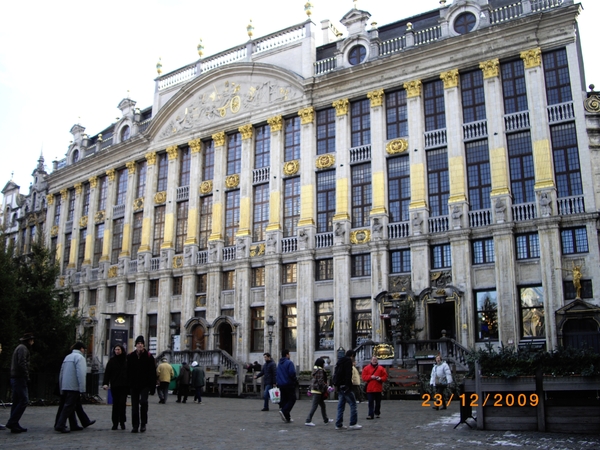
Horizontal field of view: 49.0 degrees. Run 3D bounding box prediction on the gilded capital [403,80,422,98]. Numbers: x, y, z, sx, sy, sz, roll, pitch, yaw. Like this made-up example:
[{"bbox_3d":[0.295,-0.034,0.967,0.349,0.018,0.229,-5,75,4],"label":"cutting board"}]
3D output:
[{"bbox_3d":[6.930,-8.248,40.160,1.180,1.040,0.450,-9,-17,32],"label":"gilded capital"}]

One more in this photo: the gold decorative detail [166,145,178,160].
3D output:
[{"bbox_3d":[-9.327,-5.267,48.640,1.000,0.950,0.400,-9,-17,34],"label":"gold decorative detail"}]

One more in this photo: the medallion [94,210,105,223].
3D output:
[{"bbox_3d":[-16.893,-0.718,55.700,1.220,0.960,0.240,-11,-18,41],"label":"medallion"}]

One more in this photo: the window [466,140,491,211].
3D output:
[{"bbox_3d":[10.069,-2.799,36.976,1.400,4.100,0.250,-9,-17,32],"label":"window"}]

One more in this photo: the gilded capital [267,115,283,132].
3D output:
[{"bbox_3d":[-1.675,-6.900,45.567,1.180,1.040,0.450,-9,-17,32],"label":"gilded capital"}]

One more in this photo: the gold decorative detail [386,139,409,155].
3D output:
[{"bbox_3d":[5.697,-4.566,38.500,1.270,0.870,0.240,-8,-16,33],"label":"gold decorative detail"}]

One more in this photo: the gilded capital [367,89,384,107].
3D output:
[{"bbox_3d":[4.640,-7.730,40.200,0.960,0.970,0.420,-8,-16,33],"label":"gilded capital"}]

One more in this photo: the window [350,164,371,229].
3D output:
[{"bbox_3d":[3.687,-1.720,39.238,1.367,3.903,0.200,-9,-17,33],"label":"window"}]

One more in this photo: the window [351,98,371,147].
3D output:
[{"bbox_3d":[3.742,-6.220,40.363,1.335,2.976,0.200,-9,-17,33],"label":"window"}]

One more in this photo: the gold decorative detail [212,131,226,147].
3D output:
[{"bbox_3d":[-5.690,-5.906,45.793,1.000,1.006,0.450,-9,-16,34],"label":"gold decorative detail"}]

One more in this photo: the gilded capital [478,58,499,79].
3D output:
[{"bbox_3d":[10.409,-8.517,36.100,0.960,0.960,0.420,-8,-16,33],"label":"gilded capital"}]

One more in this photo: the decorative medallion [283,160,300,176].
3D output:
[{"bbox_3d":[-0.564,-3.823,44.177,1.220,1.150,0.250,-9,-17,32],"label":"decorative medallion"}]

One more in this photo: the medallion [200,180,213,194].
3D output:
[{"bbox_3d":[-6.712,-2.709,47.400,1.120,0.940,0.240,-9,-17,35],"label":"medallion"}]

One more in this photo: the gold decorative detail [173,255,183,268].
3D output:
[{"bbox_3d":[-8.505,2.632,46.051,1.007,0.879,0.250,-9,-16,34],"label":"gold decorative detail"}]

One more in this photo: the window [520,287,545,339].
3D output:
[{"bbox_3d":[11.386,4.300,32.327,1.204,2.684,0.200,-9,-17,33],"label":"window"}]

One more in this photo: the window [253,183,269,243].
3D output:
[{"bbox_3d":[-2.656,-0.806,44.972,1.400,4.050,0.250,-9,-17,32],"label":"window"}]

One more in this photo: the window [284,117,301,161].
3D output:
[{"bbox_3d":[-0.495,-5.993,46.082,1.410,3.200,0.250,-8,-16,31],"label":"window"}]

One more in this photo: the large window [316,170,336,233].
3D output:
[{"bbox_3d":[1.794,-1.544,43.530,1.556,4.179,0.250,-8,-16,31],"label":"large window"}]

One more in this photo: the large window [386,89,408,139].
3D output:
[{"bbox_3d":[6.025,-6.813,40.735,1.470,3.200,0.250,-9,-17,32],"label":"large window"}]

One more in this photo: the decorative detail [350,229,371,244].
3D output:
[{"bbox_3d":[3.776,0.734,41.160,1.395,0.926,0.250,-8,-16,31],"label":"decorative detail"}]

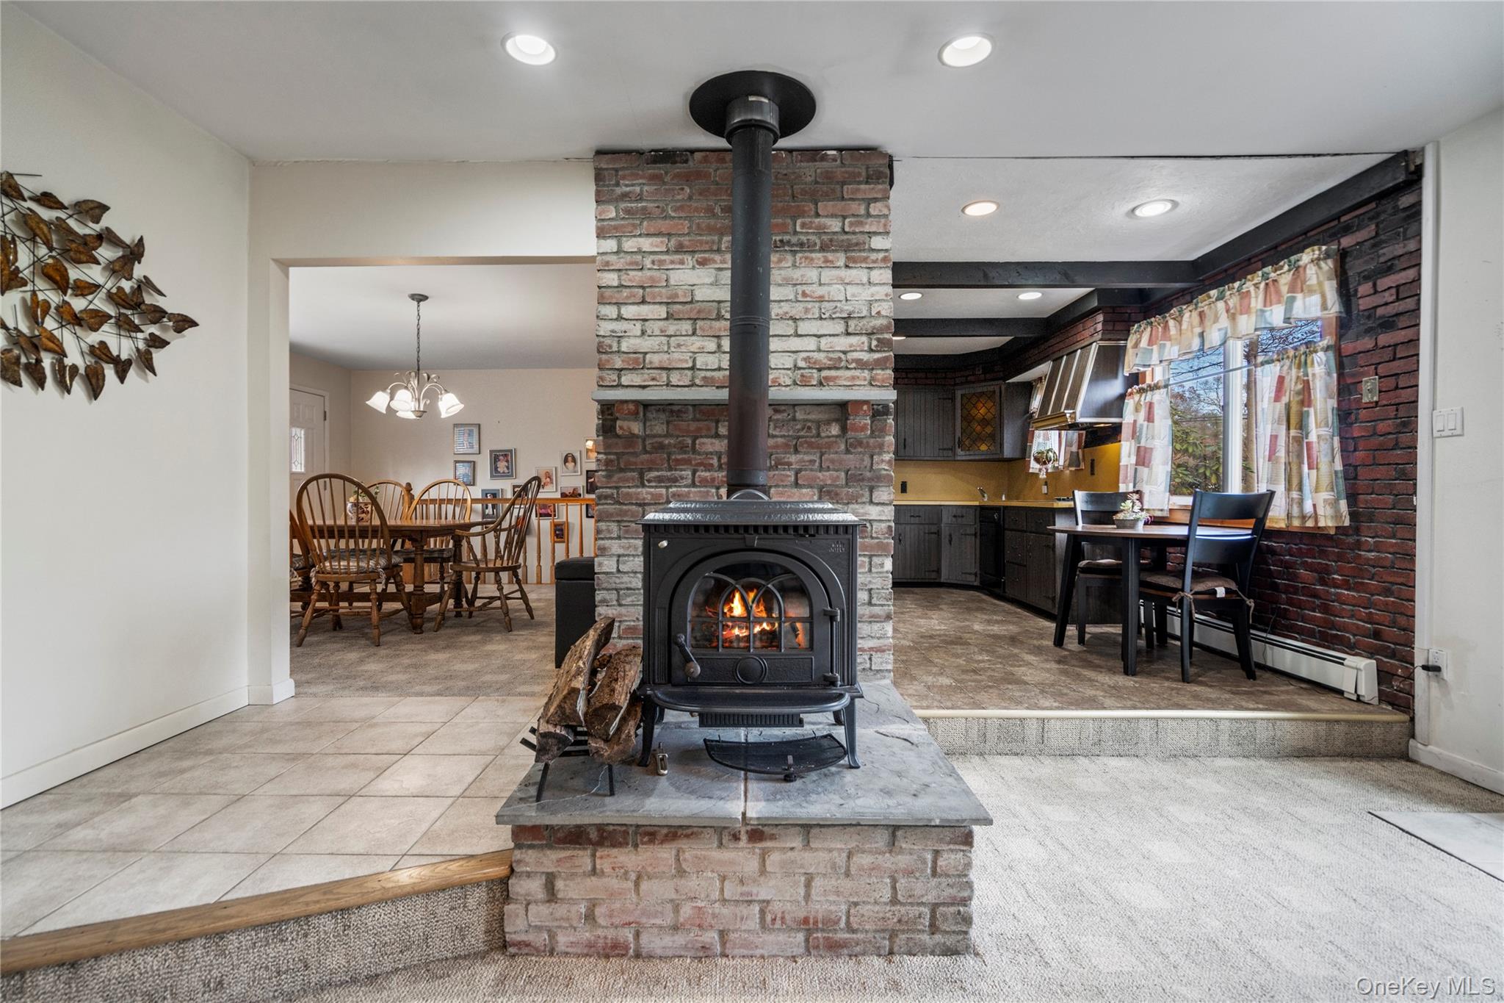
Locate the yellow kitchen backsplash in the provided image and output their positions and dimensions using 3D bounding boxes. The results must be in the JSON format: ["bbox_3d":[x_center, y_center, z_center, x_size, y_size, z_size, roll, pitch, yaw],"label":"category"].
[{"bbox_3d":[2.091,-0.222,6.087,1.400,0.480,2.250,0,1,1],"label":"yellow kitchen backsplash"}]

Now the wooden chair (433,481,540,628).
[{"bbox_3d":[-1.845,0.348,4.805,0.660,1.075,0.570,0,1,1],"label":"wooden chair"}]

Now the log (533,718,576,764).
[{"bbox_3d":[-0.513,0.628,1.930,0.100,0.095,0.380,0,5,1],"label":"log"}]

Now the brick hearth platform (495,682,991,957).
[{"bbox_3d":[-0.017,0.960,2.262,1.235,0.368,1.190,0,1,0],"label":"brick hearth platform"}]

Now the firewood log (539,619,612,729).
[{"bbox_3d":[-0.489,0.480,1.975,0.110,0.120,0.400,0,20,1],"label":"firewood log"}]

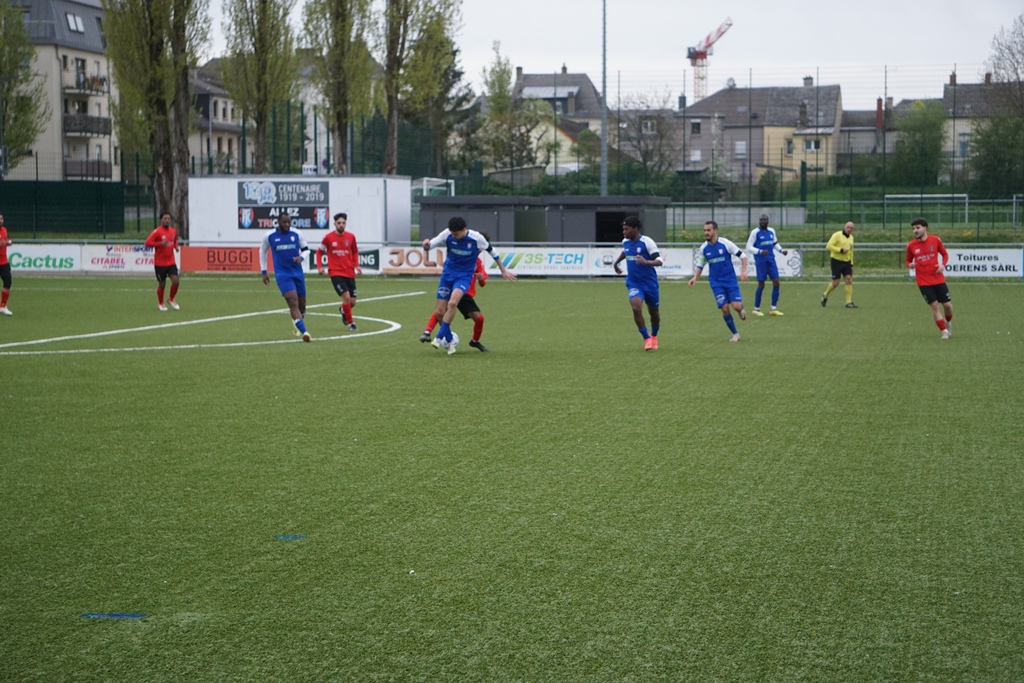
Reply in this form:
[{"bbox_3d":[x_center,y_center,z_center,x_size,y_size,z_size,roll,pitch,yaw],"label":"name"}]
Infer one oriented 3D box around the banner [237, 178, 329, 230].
[{"bbox_3d":[-7.323,-4.377,75.020,3.030,1.534,0.040,1,3,10],"label":"banner"}]

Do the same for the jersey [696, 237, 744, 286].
[{"bbox_3d":[2.780,-1.067,31.100,0.590,0.670,0.370,1,3,21],"label":"jersey"}]

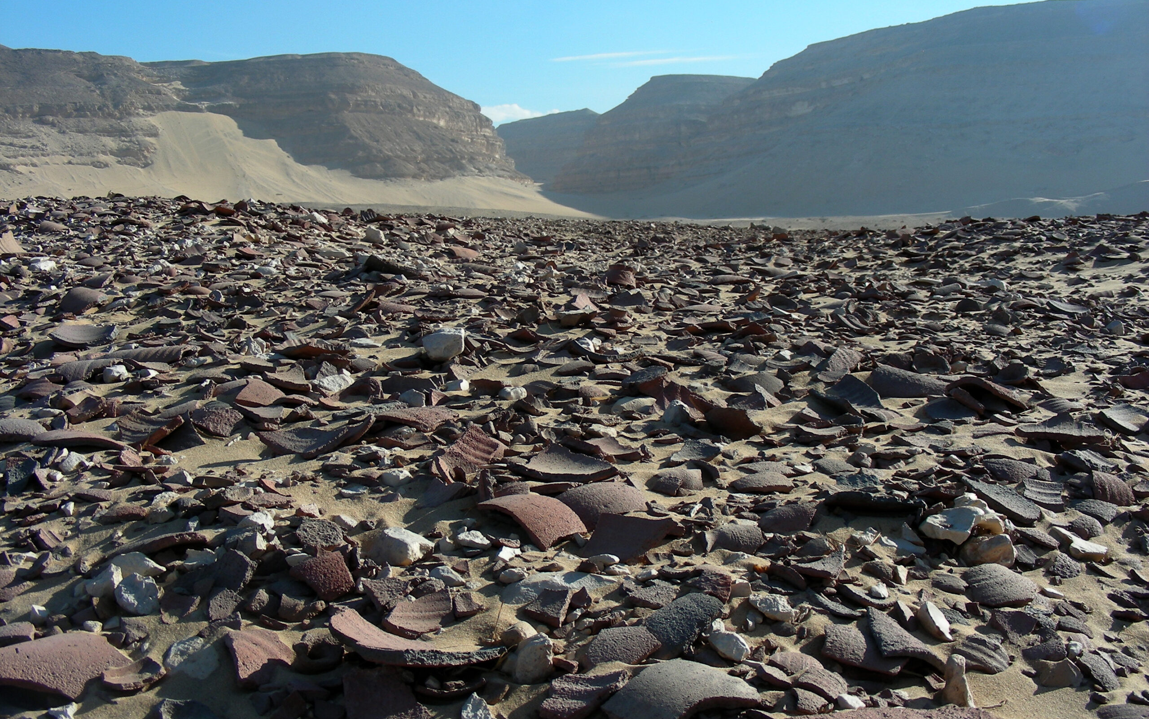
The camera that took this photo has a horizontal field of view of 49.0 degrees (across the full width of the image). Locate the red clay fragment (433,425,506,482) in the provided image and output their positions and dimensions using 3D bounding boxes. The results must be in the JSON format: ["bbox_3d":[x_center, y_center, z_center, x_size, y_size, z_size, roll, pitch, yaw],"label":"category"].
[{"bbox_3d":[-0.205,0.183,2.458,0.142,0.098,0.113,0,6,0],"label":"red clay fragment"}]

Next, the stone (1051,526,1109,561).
[{"bbox_3d":[0.811,0.295,2.026,0.090,0.048,0.045,5,8,35],"label":"stone"}]

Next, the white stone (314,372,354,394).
[{"bbox_3d":[-0.740,0.073,3.883,0.118,0.063,0.077,1,7,10],"label":"white stone"}]

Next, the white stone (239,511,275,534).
[{"bbox_3d":[-0.489,0.251,1.943,0.055,0.030,0.042,0,6,0],"label":"white stone"}]

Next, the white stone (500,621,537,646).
[{"bbox_3d":[-0.059,0.304,1.392,0.046,0.028,0.041,0,7,0],"label":"white stone"}]

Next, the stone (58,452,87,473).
[{"bbox_3d":[-0.988,0.202,2.480,0.057,0.037,0.042,0,6,0],"label":"stone"}]

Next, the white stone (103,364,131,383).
[{"bbox_3d":[-1.262,0.038,3.470,0.066,0.053,0.053,0,7,0],"label":"white stone"}]

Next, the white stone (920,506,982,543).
[{"bbox_3d":[0.556,0.245,1.864,0.093,0.043,0.070,0,6,0],"label":"white stone"}]

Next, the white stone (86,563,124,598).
[{"bbox_3d":[-0.584,0.276,1.569,0.040,0.042,0.032,0,7,0],"label":"white stone"}]

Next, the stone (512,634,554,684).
[{"bbox_3d":[-0.048,0.354,1.491,0.044,0.055,0.040,1,7,10],"label":"stone"}]

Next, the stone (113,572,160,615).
[{"bbox_3d":[-0.604,0.324,1.742,0.058,0.056,0.038,1,7,10],"label":"stone"}]

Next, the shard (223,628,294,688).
[{"bbox_3d":[-0.323,0.306,1.294,0.062,0.022,0.068,1,37,11],"label":"shard"}]

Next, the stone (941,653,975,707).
[{"bbox_3d":[0.371,0.311,1.221,0.029,0.054,0.025,0,7,0],"label":"stone"}]

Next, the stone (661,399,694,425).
[{"bbox_3d":[0.272,0.139,3.308,0.081,0.065,0.069,2,7,15],"label":"stone"}]

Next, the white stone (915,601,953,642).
[{"bbox_3d":[0.431,0.313,1.510,0.045,0.045,0.029,0,6,0],"label":"white stone"}]

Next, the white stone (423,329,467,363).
[{"bbox_3d":[-0.484,-0.052,4.729,0.159,0.117,0.127,1,7,5],"label":"white stone"}]

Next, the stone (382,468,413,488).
[{"bbox_3d":[-0.334,0.222,2.366,0.059,0.031,0.044,0,6,0],"label":"stone"}]

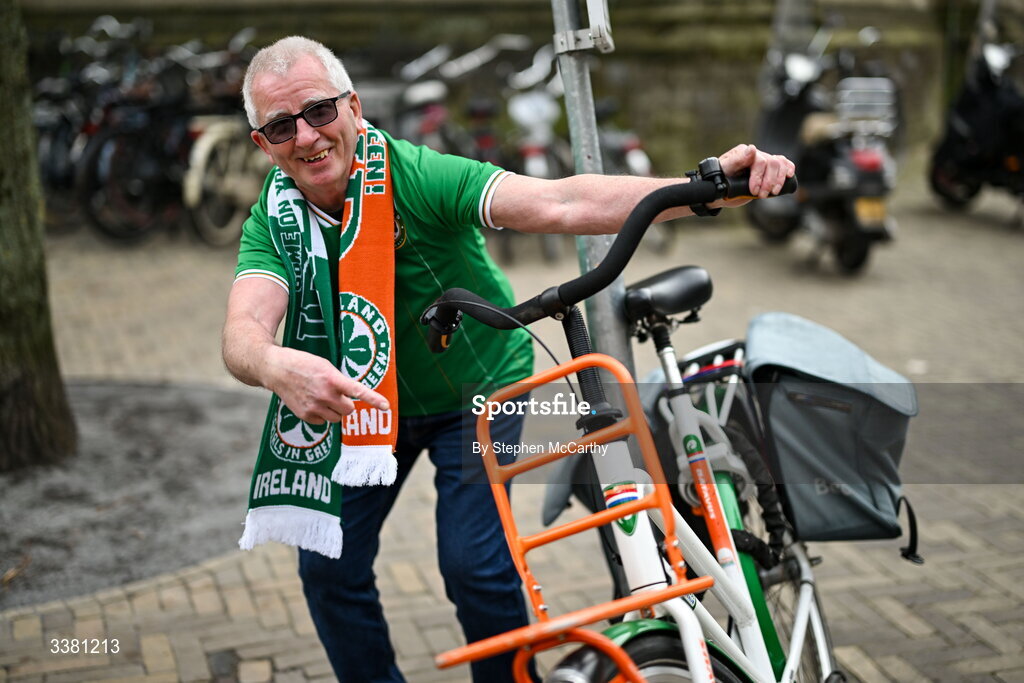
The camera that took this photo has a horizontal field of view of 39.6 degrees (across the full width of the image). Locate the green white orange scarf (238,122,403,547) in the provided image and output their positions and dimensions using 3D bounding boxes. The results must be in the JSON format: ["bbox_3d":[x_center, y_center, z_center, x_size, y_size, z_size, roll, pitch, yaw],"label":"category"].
[{"bbox_3d":[-0.338,-0.008,2.505,0.280,0.750,0.250,0,15,2],"label":"green white orange scarf"}]

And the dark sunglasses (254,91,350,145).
[{"bbox_3d":[-0.344,-0.369,2.345,0.140,0.046,0.145,-19,14,2],"label":"dark sunglasses"}]

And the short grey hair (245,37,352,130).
[{"bbox_3d":[-0.364,-0.426,2.395,0.182,0.160,0.190,-19,14,2],"label":"short grey hair"}]

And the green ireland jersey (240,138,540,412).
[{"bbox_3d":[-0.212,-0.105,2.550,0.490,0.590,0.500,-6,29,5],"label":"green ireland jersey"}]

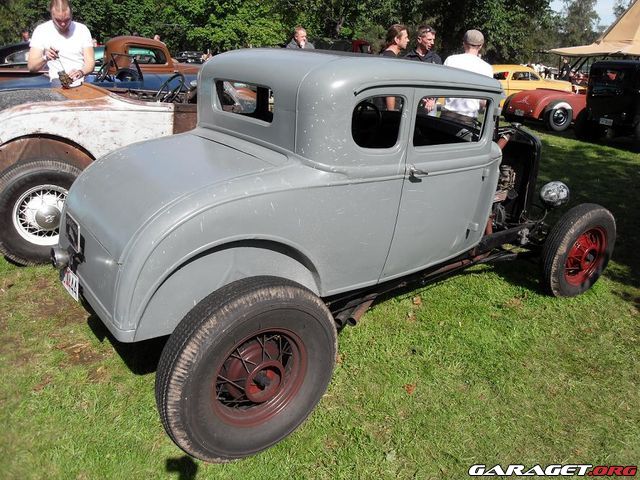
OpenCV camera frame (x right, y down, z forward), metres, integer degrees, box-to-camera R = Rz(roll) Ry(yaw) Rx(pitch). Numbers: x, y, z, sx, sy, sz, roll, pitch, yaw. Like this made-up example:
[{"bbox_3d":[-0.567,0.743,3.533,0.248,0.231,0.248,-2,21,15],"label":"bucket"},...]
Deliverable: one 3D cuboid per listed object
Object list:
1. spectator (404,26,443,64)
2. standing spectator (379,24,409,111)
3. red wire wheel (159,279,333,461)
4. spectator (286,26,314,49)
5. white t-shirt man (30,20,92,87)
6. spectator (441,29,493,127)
[{"bbox_3d":[1.149,-1.494,6.008,0.520,1.800,0.420,-8,25,-26],"label":"spectator"},{"bbox_3d":[0.789,-1.443,5.849,0.360,1.790,0.480,-7,24,-23],"label":"standing spectator"},{"bbox_3d":[-0.267,0.539,2.134,0.806,0.806,0.200,-13,27,-34],"label":"red wire wheel"},{"bbox_3d":[-0.319,-2.323,7.915,0.520,1.770,0.380,-7,24,-23],"label":"spectator"},{"bbox_3d":[-2.368,-1.304,5.050,0.580,1.840,0.480,-13,27,-35],"label":"white t-shirt man"},{"bbox_3d":[1.543,-1.345,5.715,0.520,1.780,0.360,9,23,14],"label":"spectator"}]

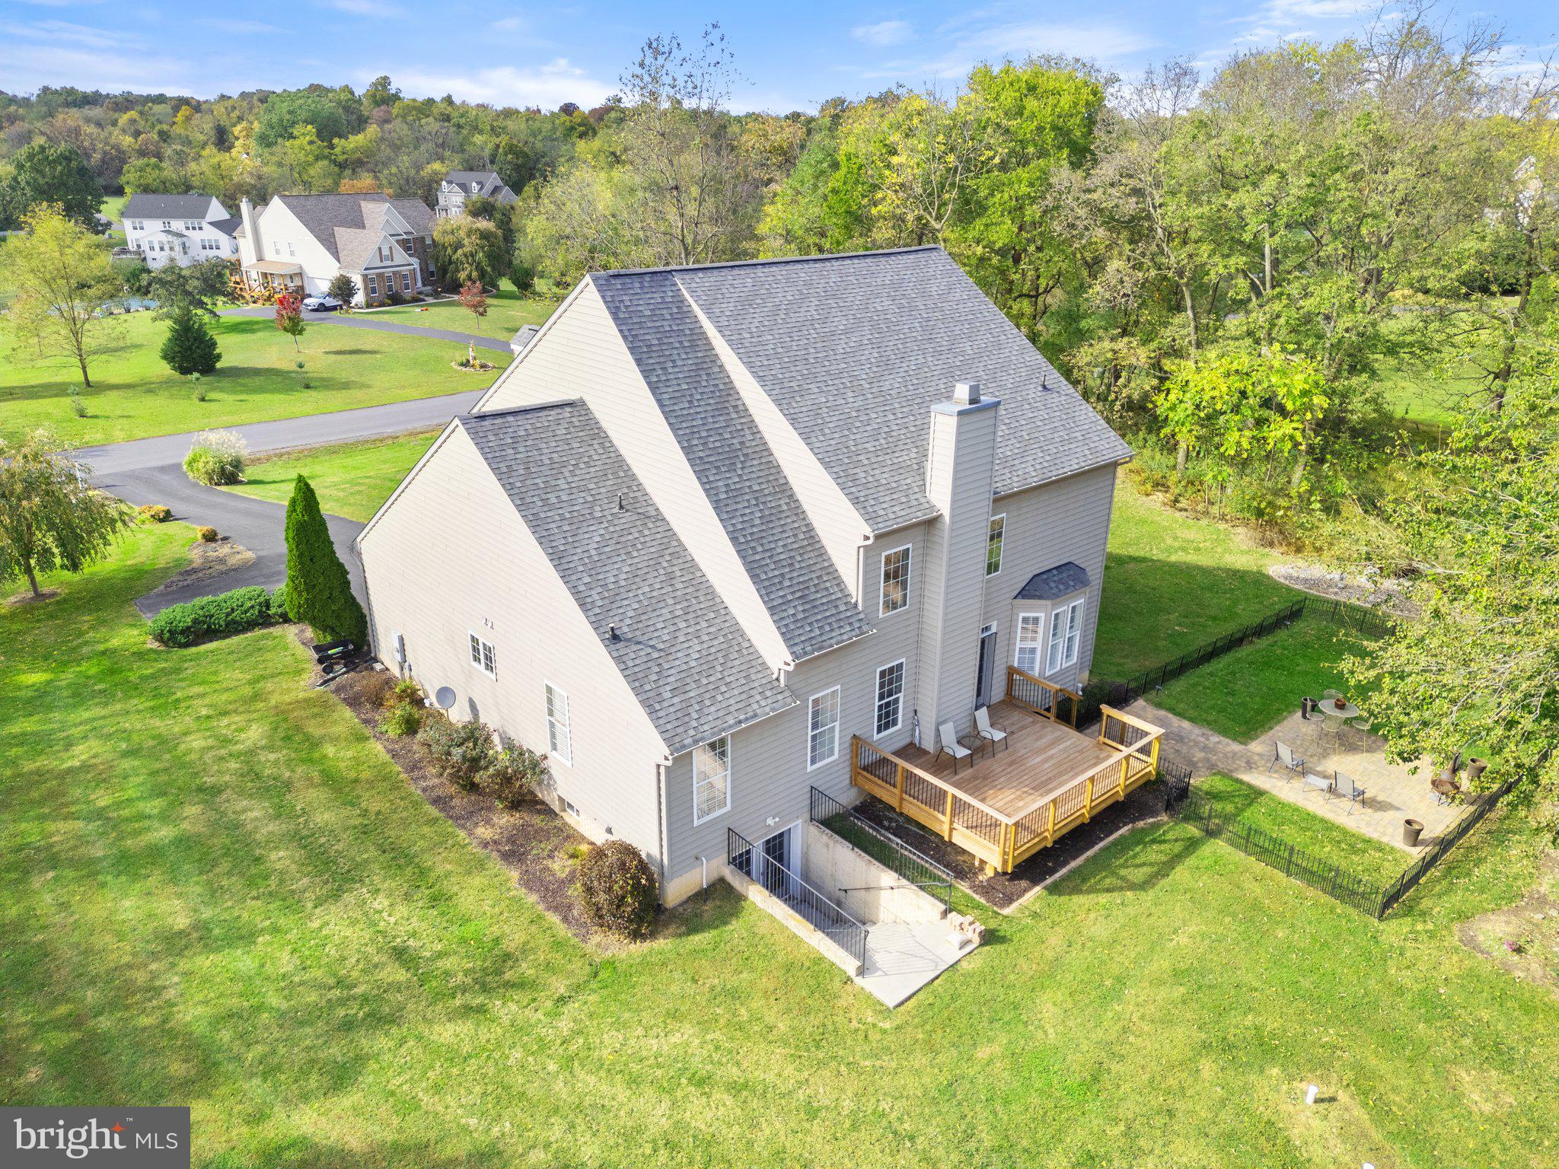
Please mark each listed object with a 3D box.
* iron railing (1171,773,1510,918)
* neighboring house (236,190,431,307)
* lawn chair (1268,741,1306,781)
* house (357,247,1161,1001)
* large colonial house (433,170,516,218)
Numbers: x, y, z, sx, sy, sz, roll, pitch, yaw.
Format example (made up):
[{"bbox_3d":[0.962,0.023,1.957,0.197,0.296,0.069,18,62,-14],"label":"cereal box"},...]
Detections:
[{"bbox_3d":[12.435,4.412,23.685,7.050,0.780,4.600,-18,29,-38],"label":"iron railing"},{"bbox_3d":[-42.756,-34.462,109.102,22.500,9.400,15.700,17,27,34],"label":"neighboring house"},{"bbox_3d":[11.645,3.990,24.624,0.650,0.830,0.580,-10,24,-24],"label":"lawn chair"},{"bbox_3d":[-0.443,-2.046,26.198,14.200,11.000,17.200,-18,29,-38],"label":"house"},{"bbox_3d":[-77.740,-99.502,277.439,17.300,11.700,12.500,8,23,18],"label":"large colonial house"}]

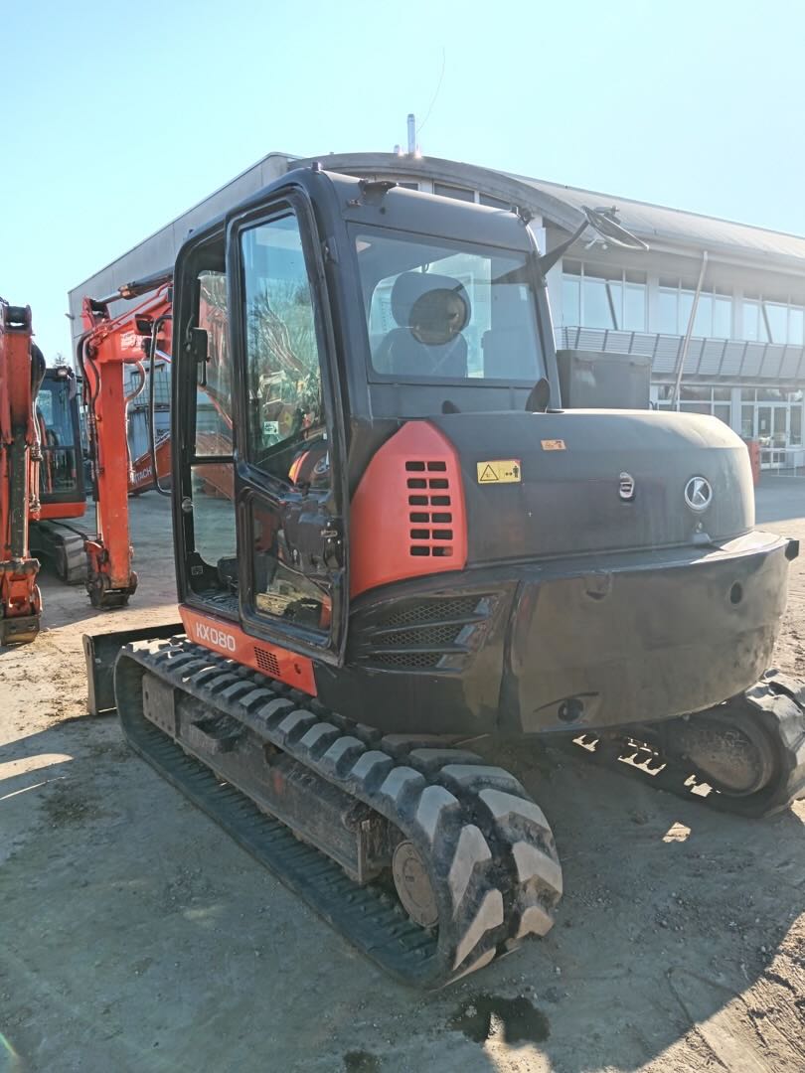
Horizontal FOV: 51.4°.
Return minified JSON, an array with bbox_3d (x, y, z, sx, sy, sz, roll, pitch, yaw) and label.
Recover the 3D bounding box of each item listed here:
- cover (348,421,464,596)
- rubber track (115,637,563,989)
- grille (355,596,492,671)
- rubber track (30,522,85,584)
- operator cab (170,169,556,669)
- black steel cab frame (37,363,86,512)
[{"bbox_3d":[0.018,-0.078,2.598,0.450,0.560,0.190,0,8,11],"label":"cover"},{"bbox_3d":[-0.533,0.924,3.576,0.450,0.630,2.870,-7,10,-36],"label":"rubber track"},{"bbox_3d":[0.063,0.307,2.587,0.440,0.230,0.090,0,8,7],"label":"grille"},{"bbox_3d":[-4.108,0.127,10.059,0.400,0.570,2.500,-8,10,-36],"label":"rubber track"},{"bbox_3d":[-0.245,-0.478,3.509,1.030,1.650,1.560,-8,10,-37],"label":"operator cab"},{"bbox_3d":[-4.486,-1.173,9.847,0.980,1.620,1.500,-8,10,-36],"label":"black steel cab frame"}]

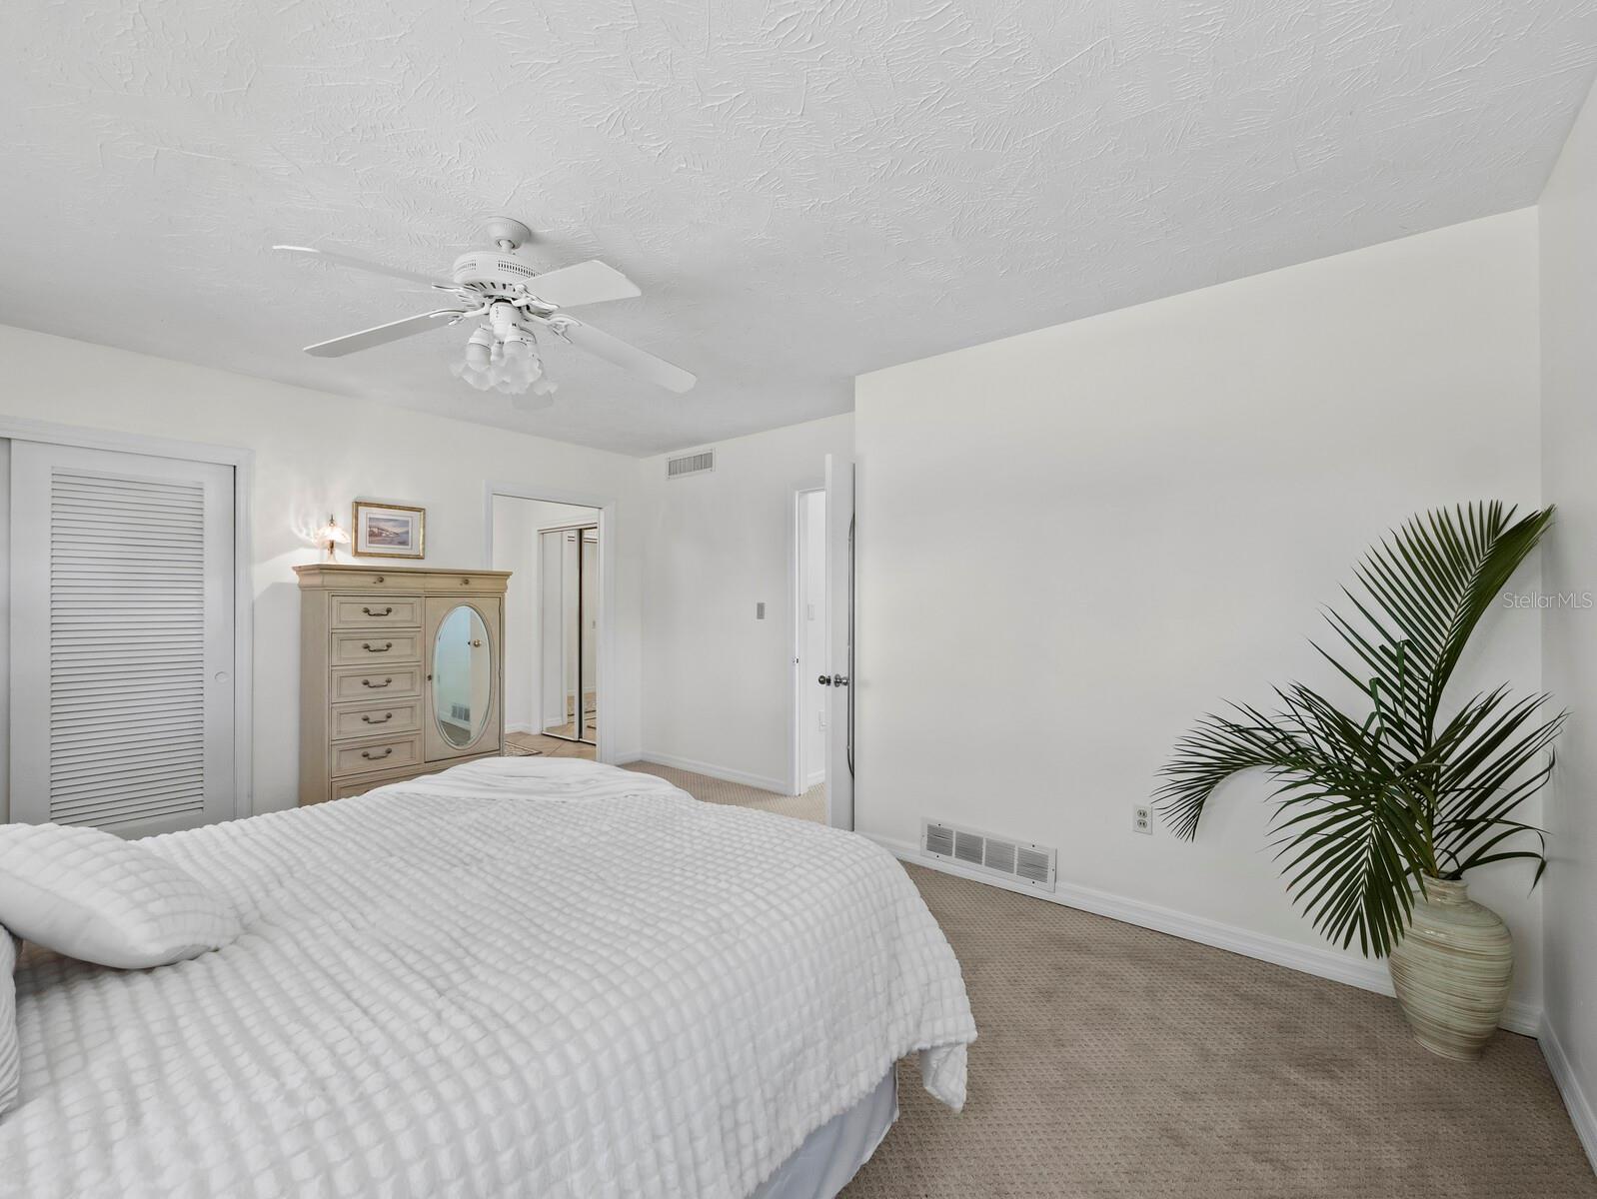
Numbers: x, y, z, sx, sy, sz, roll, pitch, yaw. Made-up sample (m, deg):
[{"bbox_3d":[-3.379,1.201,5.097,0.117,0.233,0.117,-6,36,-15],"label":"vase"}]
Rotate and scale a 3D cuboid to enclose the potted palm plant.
[{"bbox_3d":[1.622,0.530,1.982,0.957,1.610,0.685,0,0,38],"label":"potted palm plant"}]

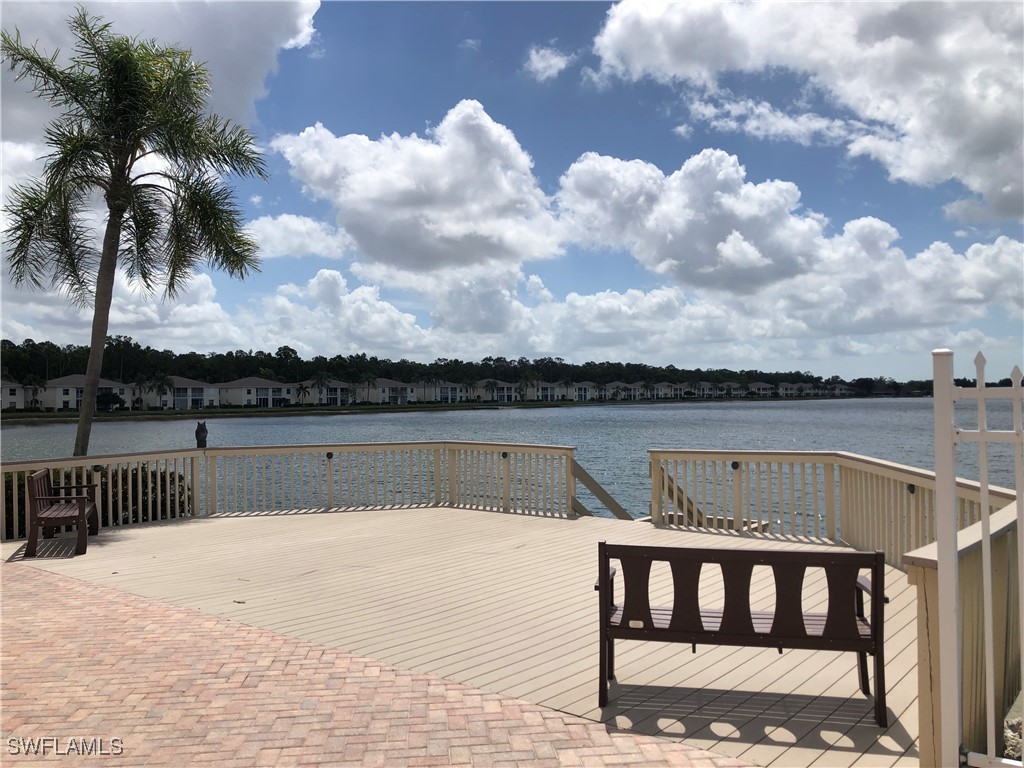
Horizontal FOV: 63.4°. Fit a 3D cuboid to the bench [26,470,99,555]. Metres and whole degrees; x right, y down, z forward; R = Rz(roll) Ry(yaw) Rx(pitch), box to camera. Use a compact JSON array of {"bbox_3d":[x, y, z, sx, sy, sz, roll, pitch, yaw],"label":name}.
[{"bbox_3d":[-5.408,1.511,10.058,0.620,0.900,1.530,0,-1,-21],"label":"bench"}]

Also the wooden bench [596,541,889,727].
[{"bbox_3d":[1.271,1.325,4.712,1.530,0.905,0.620,-1,-1,14],"label":"wooden bench"}]

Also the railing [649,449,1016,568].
[{"bbox_3d":[3.240,1.313,8.453,2.050,0.990,5.830,-1,-1,-10],"label":"railing"}]

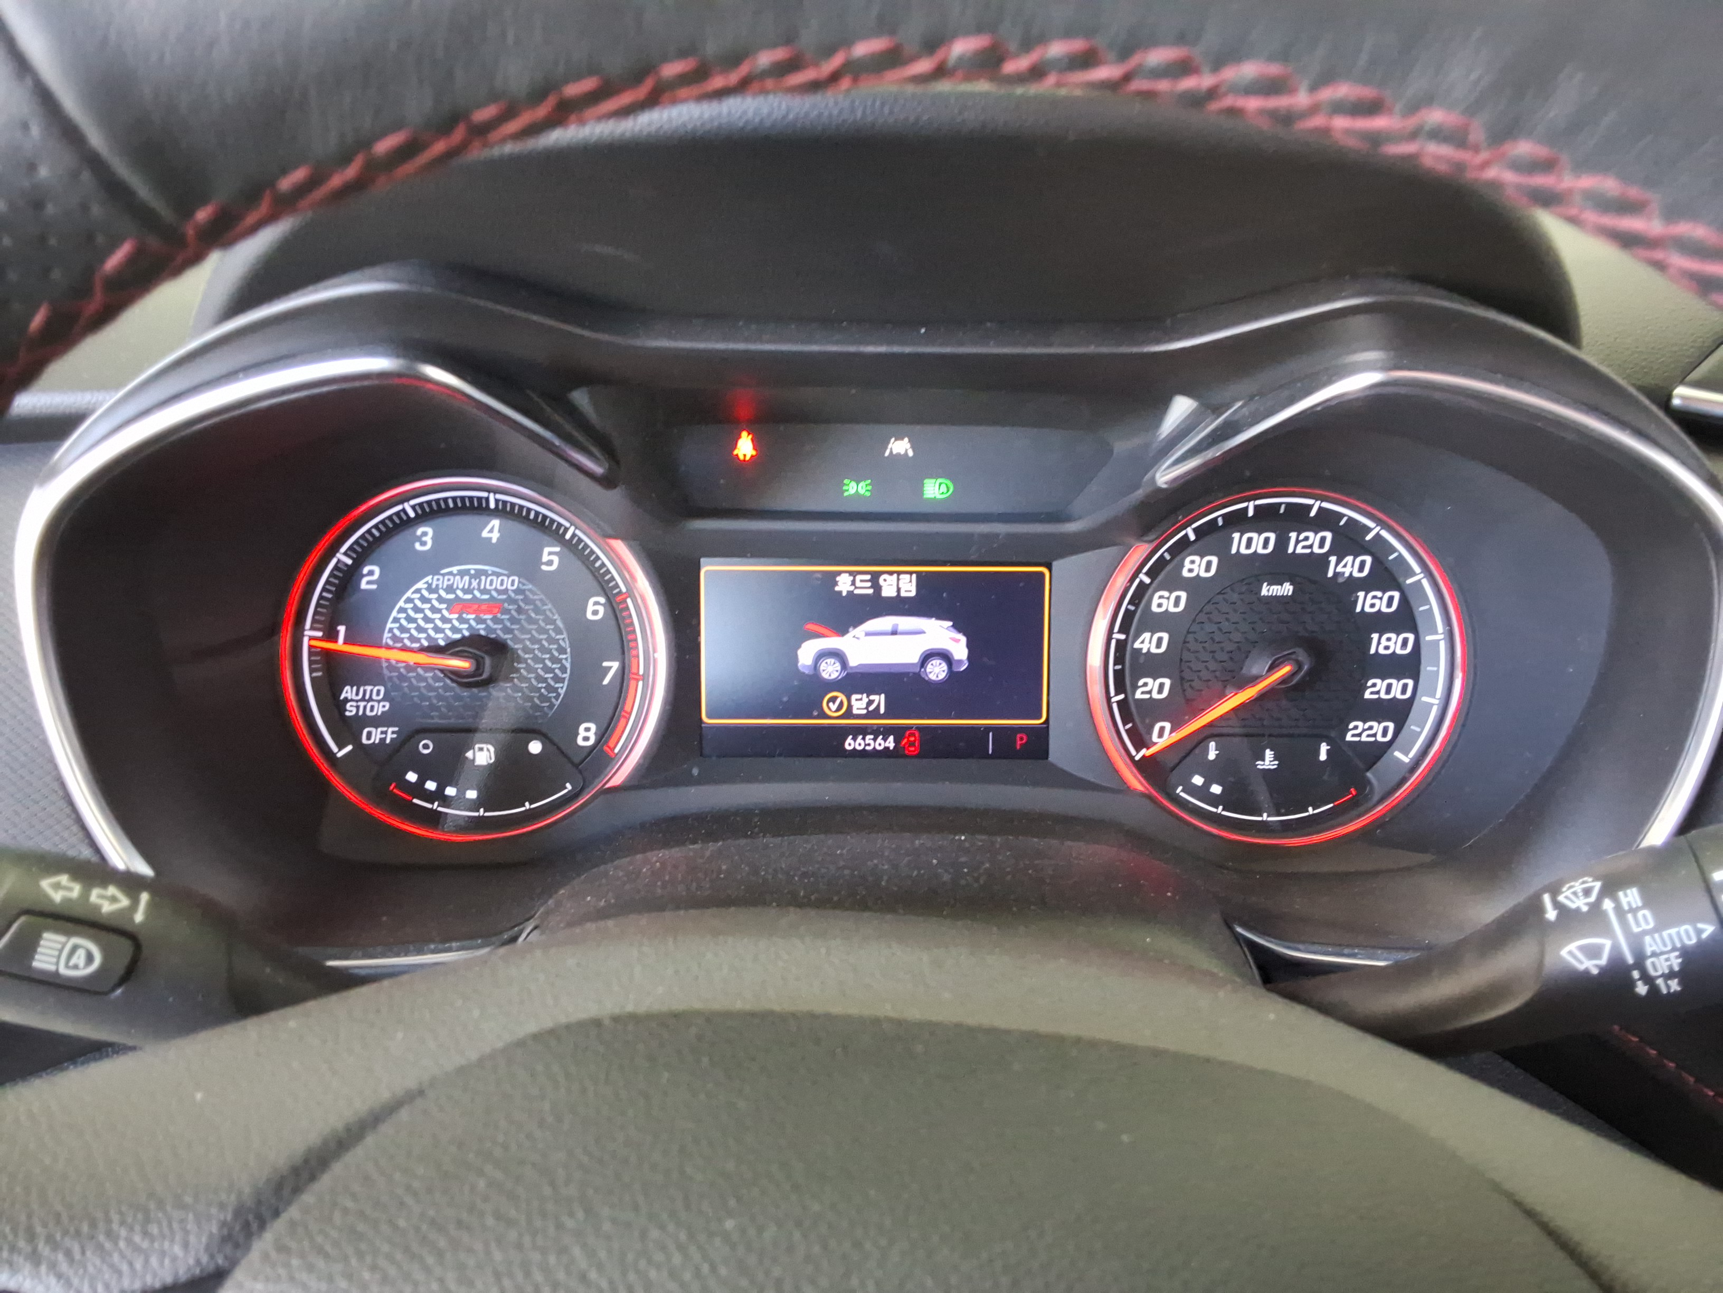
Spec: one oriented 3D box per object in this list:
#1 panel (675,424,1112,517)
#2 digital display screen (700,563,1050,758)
[{"bbox_3d":[0.009,-0.048,0.379,0.117,0.025,0.012,0,7,-1],"label":"panel"},{"bbox_3d":[0.004,0.003,0.378,0.094,0.053,0.010,0,7,-1],"label":"digital display screen"}]

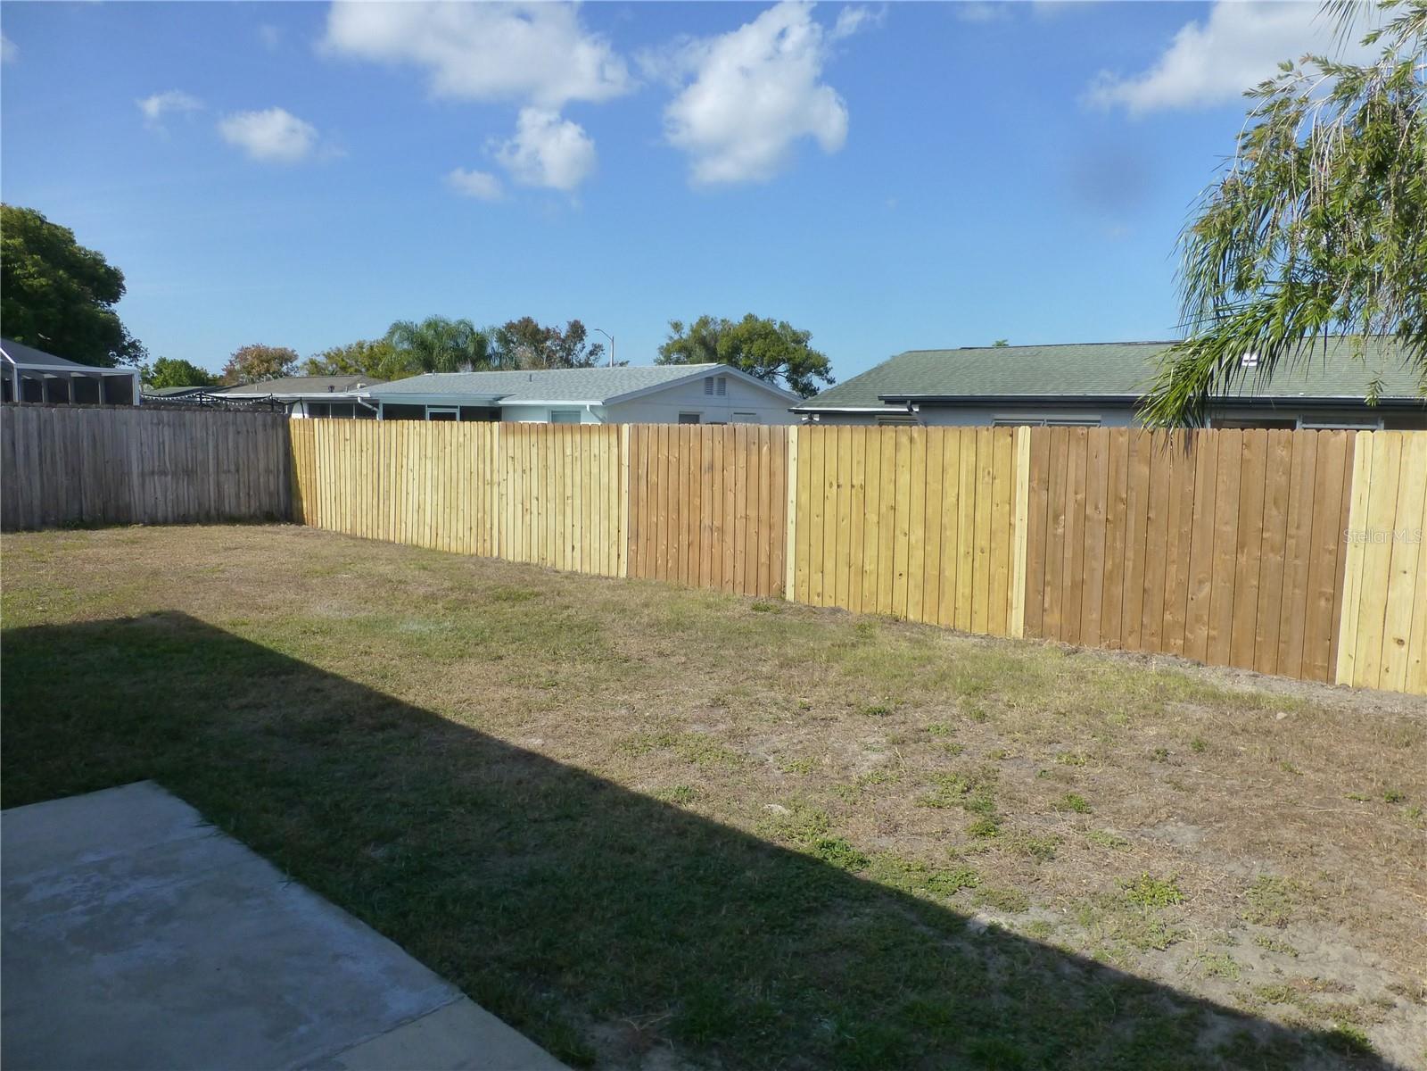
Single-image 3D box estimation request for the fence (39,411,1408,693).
[{"bbox_3d":[-2.522,-0.249,10.295,16.200,1.870,4.200,6,9,40],"label":"fence"}]

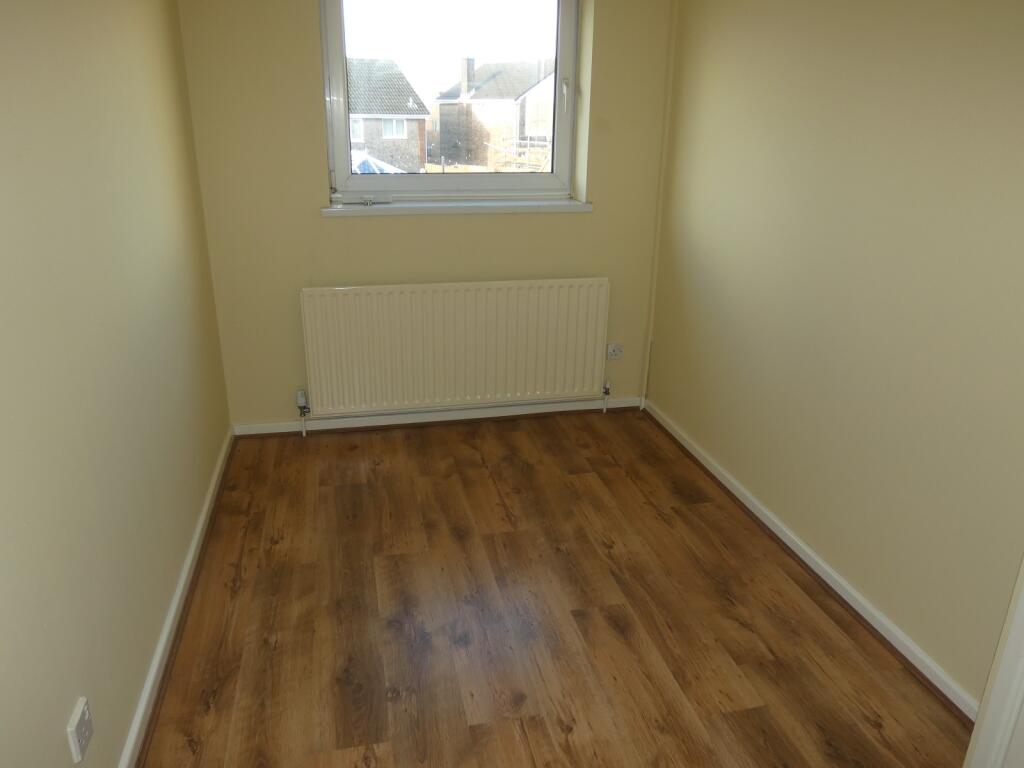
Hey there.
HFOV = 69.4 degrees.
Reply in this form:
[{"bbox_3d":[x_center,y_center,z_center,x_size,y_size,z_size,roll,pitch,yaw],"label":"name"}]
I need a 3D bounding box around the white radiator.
[{"bbox_3d":[-0.242,-0.184,3.527,1.422,0.609,0.060,-4,20,-12],"label":"white radiator"}]

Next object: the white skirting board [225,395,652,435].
[{"bbox_3d":[-0.308,0.155,3.662,2.052,0.060,0.019,-4,20,-12],"label":"white skirting board"}]

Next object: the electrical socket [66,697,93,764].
[{"bbox_3d":[-0.841,0.673,1.442,0.013,0.085,0.085,-4,20,-12],"label":"electrical socket"}]

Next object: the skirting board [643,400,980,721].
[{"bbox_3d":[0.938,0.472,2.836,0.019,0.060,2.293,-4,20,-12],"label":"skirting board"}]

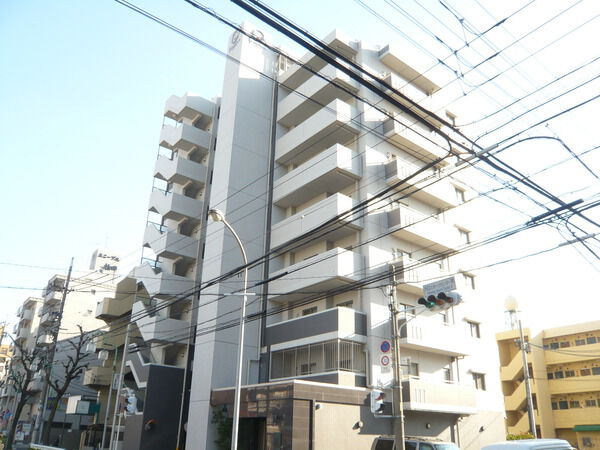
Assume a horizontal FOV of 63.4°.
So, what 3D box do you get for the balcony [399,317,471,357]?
[{"bbox_3d":[6.698,5.786,24.711,5.000,1.250,1.090,18,-28,-34],"label":"balcony"}]

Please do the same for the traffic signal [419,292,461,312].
[{"bbox_3d":[4.748,2.593,16.343,0.480,0.450,1.250,18,-28,-34],"label":"traffic signal"}]

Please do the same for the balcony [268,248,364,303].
[{"bbox_3d":[0.667,2.720,24.863,1.660,1.403,5.520,19,-29,-34],"label":"balcony"}]

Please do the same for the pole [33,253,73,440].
[{"bbox_3d":[-15.141,7.722,29.780,0.420,12.068,0.420,19,-29,-34],"label":"pole"}]

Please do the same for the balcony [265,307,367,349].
[{"bbox_3d":[0.629,5.483,24.461,1.690,1.440,5.750,18,-28,-34],"label":"balcony"}]

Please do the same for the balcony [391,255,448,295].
[{"bbox_3d":[6.705,3.013,25.488,4.919,1.270,0.870,19,-29,-34],"label":"balcony"}]

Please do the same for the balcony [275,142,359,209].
[{"bbox_3d":[0.823,-2.501,27.145,1.660,1.403,5.520,19,-29,-34],"label":"balcony"}]

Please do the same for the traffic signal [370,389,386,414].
[{"bbox_3d":[2.642,5.993,16.478,0.360,0.780,0.340,18,-28,-34],"label":"traffic signal"}]

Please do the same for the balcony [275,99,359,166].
[{"bbox_3d":[0.900,-5.111,28.287,1.660,1.403,5.520,19,-29,-34],"label":"balcony"}]

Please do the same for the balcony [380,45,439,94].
[{"bbox_3d":[7.144,-9.908,31.487,5.100,0.670,1.090,18,-28,-34],"label":"balcony"}]

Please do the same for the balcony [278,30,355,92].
[{"bbox_3d":[1.048,-10.004,30.407,1.752,0.720,5.391,19,-29,-34],"label":"balcony"}]

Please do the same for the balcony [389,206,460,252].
[{"bbox_3d":[6.782,0.403,26.629,4.919,1.270,0.870,19,-29,-34],"label":"balcony"}]

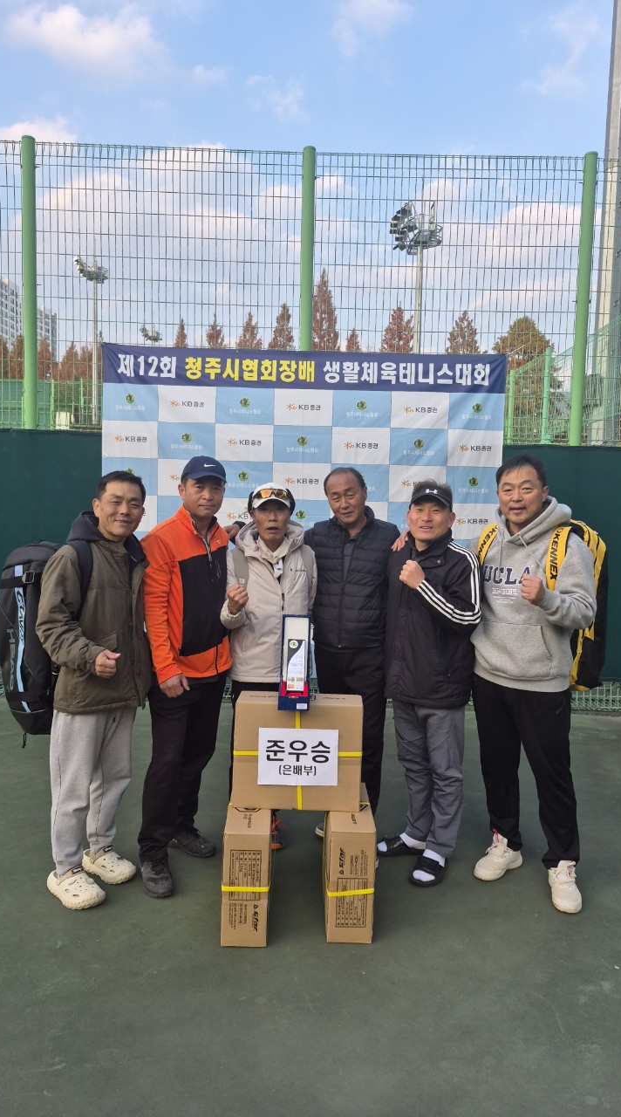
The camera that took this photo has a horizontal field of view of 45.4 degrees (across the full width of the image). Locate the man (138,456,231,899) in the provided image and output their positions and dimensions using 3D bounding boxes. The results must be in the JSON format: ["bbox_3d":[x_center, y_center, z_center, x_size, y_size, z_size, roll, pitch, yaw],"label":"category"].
[{"bbox_3d":[-0.504,0.442,3.062,0.490,1.720,0.390,-1,5,-33],"label":"man"}]

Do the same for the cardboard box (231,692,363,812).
[{"bbox_3d":[-0.045,0.734,2.834,0.472,0.402,0.156,2,3,1],"label":"cardboard box"}]

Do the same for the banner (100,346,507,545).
[{"bbox_3d":[-0.075,-0.324,5.491,3.000,2.360,0.030,2,4,-1],"label":"banner"}]

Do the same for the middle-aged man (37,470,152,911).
[{"bbox_3d":[-0.835,0.477,2.925,0.390,1.650,0.490,6,6,43],"label":"middle-aged man"}]

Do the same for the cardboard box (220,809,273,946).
[{"bbox_3d":[-0.223,1.132,2.801,0.156,0.402,0.472,2,4,0],"label":"cardboard box"}]

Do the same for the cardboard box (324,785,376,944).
[{"bbox_3d":[0.144,1.140,2.841,0.156,0.402,0.472,2,4,0],"label":"cardboard box"}]

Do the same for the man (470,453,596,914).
[{"bbox_3d":[0.901,0.471,3.000,0.530,1.760,0.400,4,5,31],"label":"man"}]

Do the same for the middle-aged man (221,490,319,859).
[{"bbox_3d":[-0.190,0.477,3.334,0.460,1.630,0.370,1,4,-10],"label":"middle-aged man"}]

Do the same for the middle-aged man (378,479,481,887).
[{"bbox_3d":[0.460,0.500,3.134,0.480,1.655,0.390,5,5,38],"label":"middle-aged man"}]

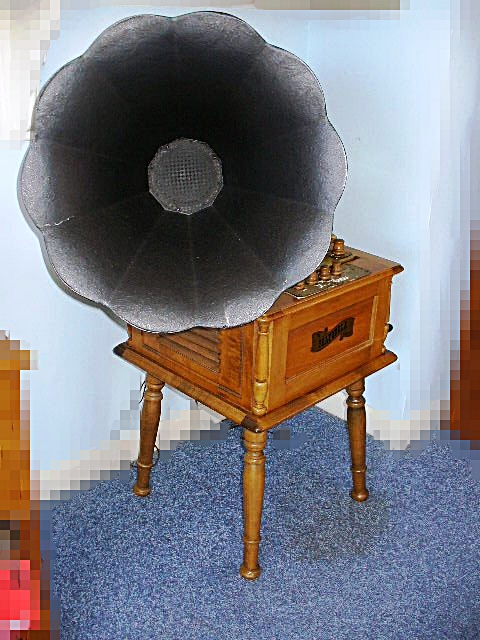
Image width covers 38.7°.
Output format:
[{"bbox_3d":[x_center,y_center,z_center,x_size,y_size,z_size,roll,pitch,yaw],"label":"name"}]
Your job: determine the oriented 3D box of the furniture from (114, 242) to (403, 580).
[{"bbox_3d":[0.040,0.163,1.714,0.494,0.682,0.487,-19,31,-41],"label":"furniture"}]

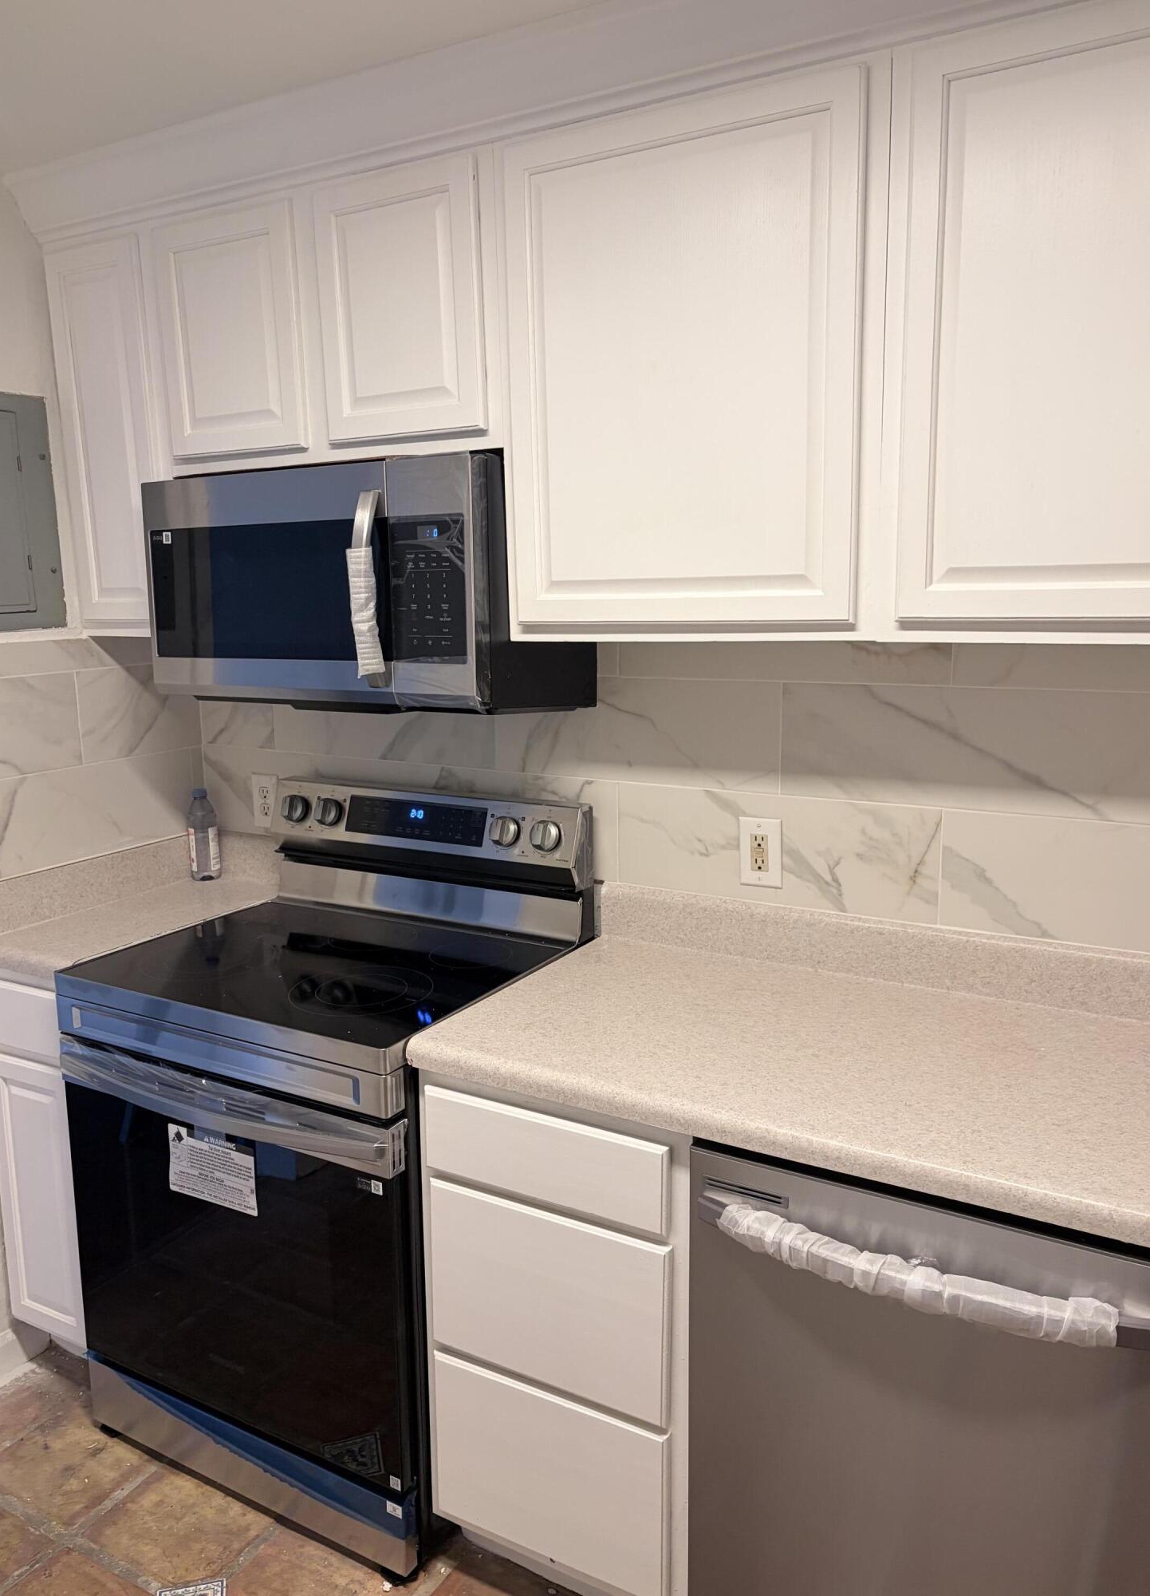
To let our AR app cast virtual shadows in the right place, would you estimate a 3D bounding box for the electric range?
[{"bbox_3d":[-0.449,0.627,2.278,0.759,1.220,0.686,5,12,30],"label":"electric range"}]

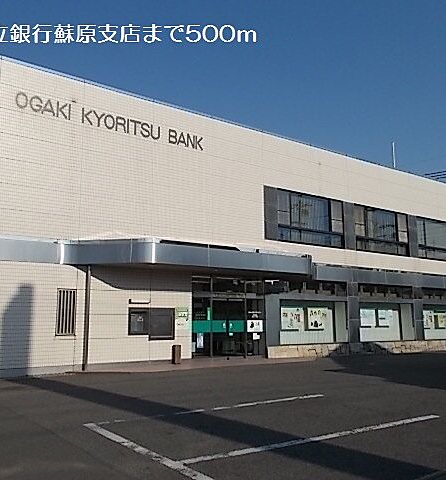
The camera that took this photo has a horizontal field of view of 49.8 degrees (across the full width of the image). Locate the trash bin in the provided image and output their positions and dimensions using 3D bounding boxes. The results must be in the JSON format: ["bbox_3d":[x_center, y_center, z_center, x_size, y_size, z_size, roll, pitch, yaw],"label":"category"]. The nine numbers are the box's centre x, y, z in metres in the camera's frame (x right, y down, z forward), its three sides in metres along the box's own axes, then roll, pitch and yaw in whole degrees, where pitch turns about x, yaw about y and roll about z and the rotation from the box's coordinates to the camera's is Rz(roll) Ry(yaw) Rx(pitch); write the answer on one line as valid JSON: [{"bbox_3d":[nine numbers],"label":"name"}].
[{"bbox_3d":[-1.409,3.491,14.624,0.208,0.534,0.200,6,-11,-34],"label":"trash bin"}]

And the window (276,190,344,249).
[{"bbox_3d":[3.705,-0.813,19.902,3.886,2.075,0.150,6,-11,-34],"label":"window"}]

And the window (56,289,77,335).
[{"bbox_3d":[-4.414,2.046,13.594,0.535,1.315,0.120,6,-11,-34],"label":"window"}]

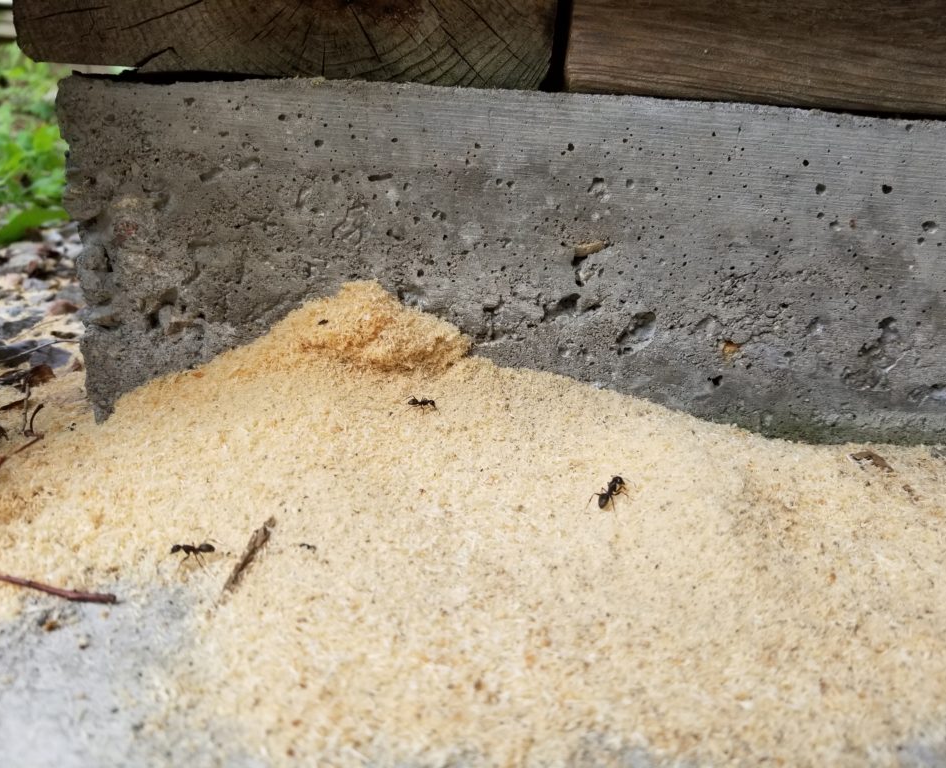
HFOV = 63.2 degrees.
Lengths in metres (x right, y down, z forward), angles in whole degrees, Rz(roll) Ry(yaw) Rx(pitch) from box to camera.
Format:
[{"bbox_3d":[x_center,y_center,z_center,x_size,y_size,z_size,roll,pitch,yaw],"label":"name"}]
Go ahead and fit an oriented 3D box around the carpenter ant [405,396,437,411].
[{"bbox_3d":[-0.017,0.006,0.250,0.010,0.003,0.005,4,31,1],"label":"carpenter ant"}]

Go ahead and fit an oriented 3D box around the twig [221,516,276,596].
[{"bbox_3d":[-0.056,0.043,0.190,0.003,0.003,0.025,8,31,9],"label":"twig"}]

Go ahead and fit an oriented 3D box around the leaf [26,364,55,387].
[{"bbox_3d":[-0.164,-0.003,0.291,0.009,0.005,0.010,3,23,0],"label":"leaf"}]

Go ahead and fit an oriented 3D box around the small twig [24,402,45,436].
[{"bbox_3d":[-0.146,0.012,0.256,0.004,0.006,0.016,-2,24,-13],"label":"small twig"}]

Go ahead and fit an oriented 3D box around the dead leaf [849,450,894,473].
[{"bbox_3d":[0.138,0.027,0.266,0.013,0.003,0.007,17,27,29],"label":"dead leaf"}]

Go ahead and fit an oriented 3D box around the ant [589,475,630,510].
[{"bbox_3d":[0.039,0.030,0.218,0.007,0.004,0.012,20,36,25],"label":"ant"}]

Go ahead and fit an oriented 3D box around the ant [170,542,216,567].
[{"bbox_3d":[-0.071,0.043,0.194,0.011,0.004,0.005,4,28,2],"label":"ant"}]

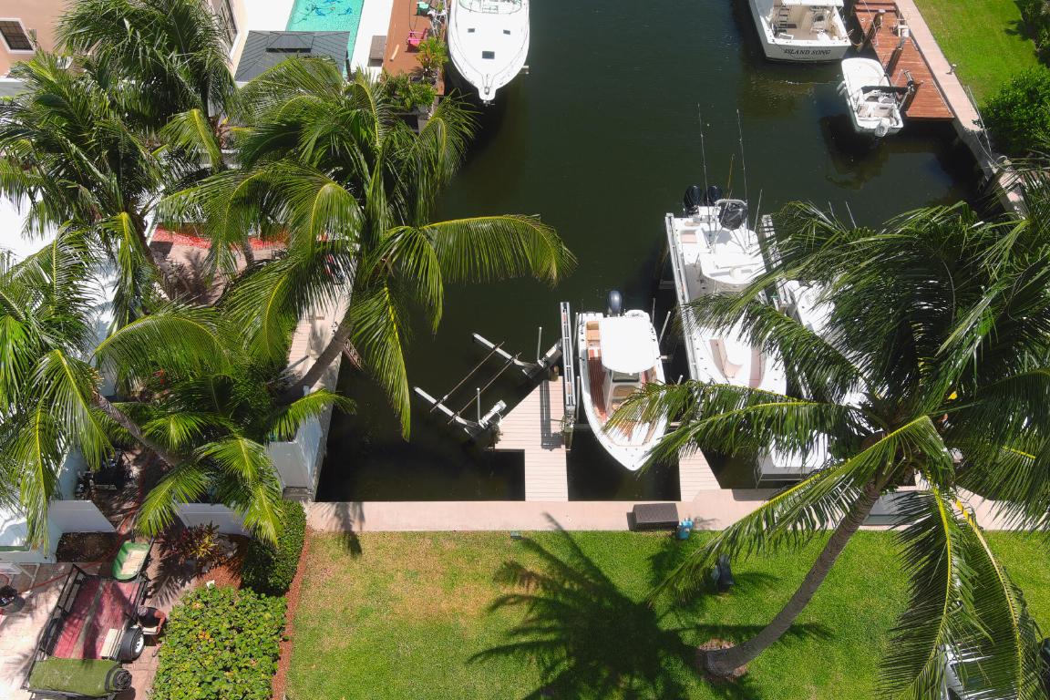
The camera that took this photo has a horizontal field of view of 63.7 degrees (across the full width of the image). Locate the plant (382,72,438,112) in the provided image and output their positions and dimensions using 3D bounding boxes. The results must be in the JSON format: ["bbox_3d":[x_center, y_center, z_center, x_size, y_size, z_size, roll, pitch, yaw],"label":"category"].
[{"bbox_3d":[-5.000,-11.242,36.833,2.250,1.100,1.200,0,48,0],"label":"plant"}]

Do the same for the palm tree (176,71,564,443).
[{"bbox_3d":[-3.500,-0.913,22.150,9.300,9.300,8.600,0,48,0],"label":"palm tree"}]

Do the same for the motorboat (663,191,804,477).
[{"bbox_3d":[6.600,-1.852,27.235,3.100,4.200,11.300,0,48,0],"label":"motorboat"}]

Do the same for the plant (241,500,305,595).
[{"bbox_3d":[-6.600,5.208,22.223,1.200,1.000,2.200,0,48,0],"label":"plant"}]

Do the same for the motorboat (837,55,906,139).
[{"bbox_3d":[14.900,-10.896,36.320,2.100,1.400,5.300,4,48,3],"label":"motorboat"}]

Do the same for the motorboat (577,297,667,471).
[{"bbox_3d":[3.000,0.775,25.744,2.600,2.700,7.000,0,48,0],"label":"motorboat"}]

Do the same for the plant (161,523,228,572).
[{"bbox_3d":[-8.750,5.180,22.417,1.600,0.750,1.050,0,48,0],"label":"plant"}]

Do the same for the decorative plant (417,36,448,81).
[{"bbox_3d":[-4.150,-13.118,38.186,1.400,1.400,1.200,0,48,0],"label":"decorative plant"}]

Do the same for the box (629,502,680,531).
[{"bbox_3d":[3.560,4.581,23.111,1.160,0.520,0.580,-2,48,-2],"label":"box"}]

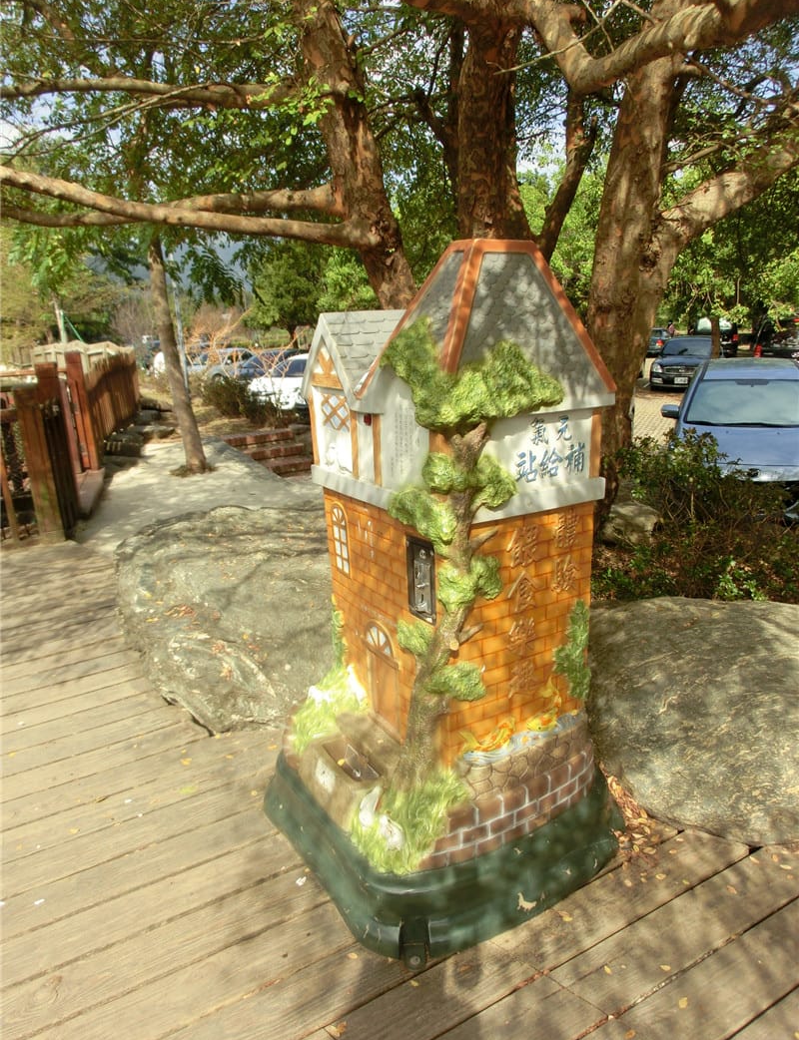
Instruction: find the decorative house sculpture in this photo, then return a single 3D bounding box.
[{"bbox_3d":[0.070,0.099,1.994,0.863,1.581,0.971,-13,19,-30],"label":"decorative house sculpture"}]

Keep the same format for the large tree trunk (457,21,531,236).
[{"bbox_3d":[0.548,-1.357,4.404,0.380,2.865,0.380,-2,16,0],"label":"large tree trunk"}]

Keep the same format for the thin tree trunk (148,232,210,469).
[{"bbox_3d":[-2.071,-1.497,6.846,0.200,2.171,0.200,-5,16,1],"label":"thin tree trunk"}]

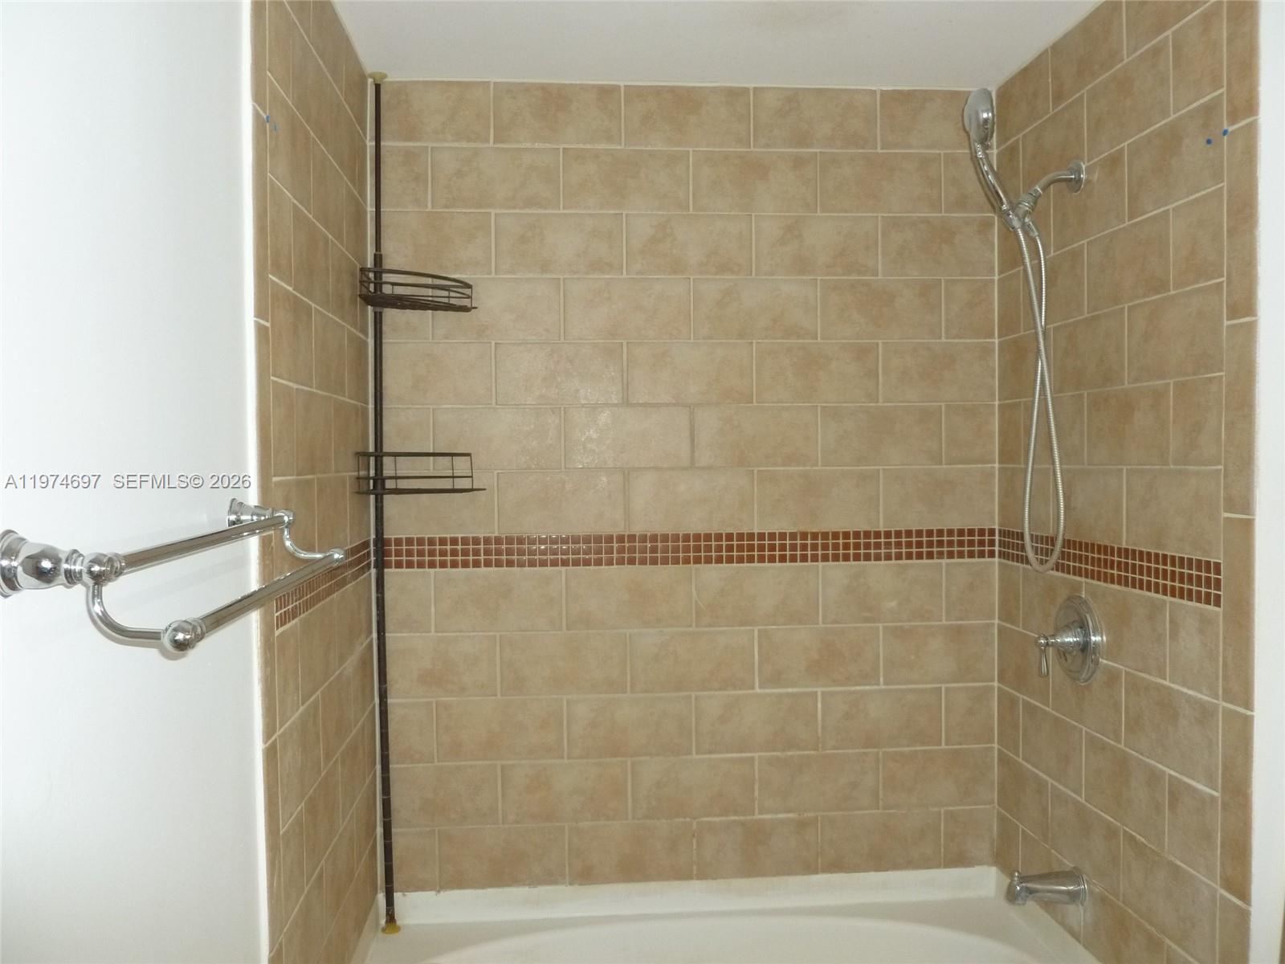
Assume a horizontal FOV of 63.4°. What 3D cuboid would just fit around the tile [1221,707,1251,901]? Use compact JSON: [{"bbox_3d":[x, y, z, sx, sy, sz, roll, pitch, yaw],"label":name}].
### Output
[{"bbox_3d":[0.955,0.515,1.663,0.010,0.304,0.078,-1,1,-5],"label":"tile"}]

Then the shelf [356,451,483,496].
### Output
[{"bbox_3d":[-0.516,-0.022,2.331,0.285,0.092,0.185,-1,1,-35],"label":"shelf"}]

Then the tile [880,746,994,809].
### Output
[{"bbox_3d":[0.727,0.729,2.568,0.290,0.145,0.010,-1,1,-5],"label":"tile"}]

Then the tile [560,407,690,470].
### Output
[{"bbox_3d":[-0.034,-0.106,2.481,0.304,0.149,0.010,-1,1,-5],"label":"tile"}]

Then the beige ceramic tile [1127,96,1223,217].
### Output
[{"bbox_3d":[0.932,-0.559,1.823,0.010,0.148,0.293,-1,1,-5],"label":"beige ceramic tile"}]

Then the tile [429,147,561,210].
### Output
[{"bbox_3d":[-0.342,-0.710,2.439,0.299,0.145,0.010,-1,1,-5],"label":"tile"}]

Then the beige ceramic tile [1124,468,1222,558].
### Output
[{"bbox_3d":[0.939,0.049,1.844,0.010,0.149,0.296,-1,1,-5],"label":"beige ceramic tile"}]

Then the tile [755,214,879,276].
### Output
[{"bbox_3d":[0.424,-0.571,2.517,0.306,0.147,0.010,-1,1,-5],"label":"tile"}]

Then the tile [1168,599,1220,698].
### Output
[{"bbox_3d":[0.933,0.282,1.750,0.010,0.145,0.138,-1,1,-5],"label":"tile"}]

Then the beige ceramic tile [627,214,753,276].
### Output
[{"bbox_3d":[0.112,-0.563,2.479,0.303,0.146,0.010,-1,1,-5],"label":"beige ceramic tile"}]

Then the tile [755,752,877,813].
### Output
[{"bbox_3d":[0.425,0.724,2.507,0.297,0.144,0.010,-1,1,-5],"label":"tile"}]

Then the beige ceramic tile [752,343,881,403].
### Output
[{"bbox_3d":[0.423,-0.264,2.516,0.304,0.149,0.010,-1,1,-5],"label":"beige ceramic tile"}]

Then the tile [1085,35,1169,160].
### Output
[{"bbox_3d":[0.918,-0.715,1.966,0.010,0.148,0.295,-1,1,-5],"label":"tile"}]

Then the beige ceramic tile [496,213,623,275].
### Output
[{"bbox_3d":[-0.194,-0.554,2.432,0.297,0.144,0.010,-1,1,-5],"label":"beige ceramic tile"}]

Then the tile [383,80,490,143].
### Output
[{"bbox_3d":[-0.484,-0.850,2.402,0.264,0.144,0.010,-1,1,-5],"label":"tile"}]

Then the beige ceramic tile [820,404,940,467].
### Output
[{"bbox_3d":[0.580,-0.113,2.528,0.303,0.148,0.010,-1,1,-5],"label":"beige ceramic tile"}]

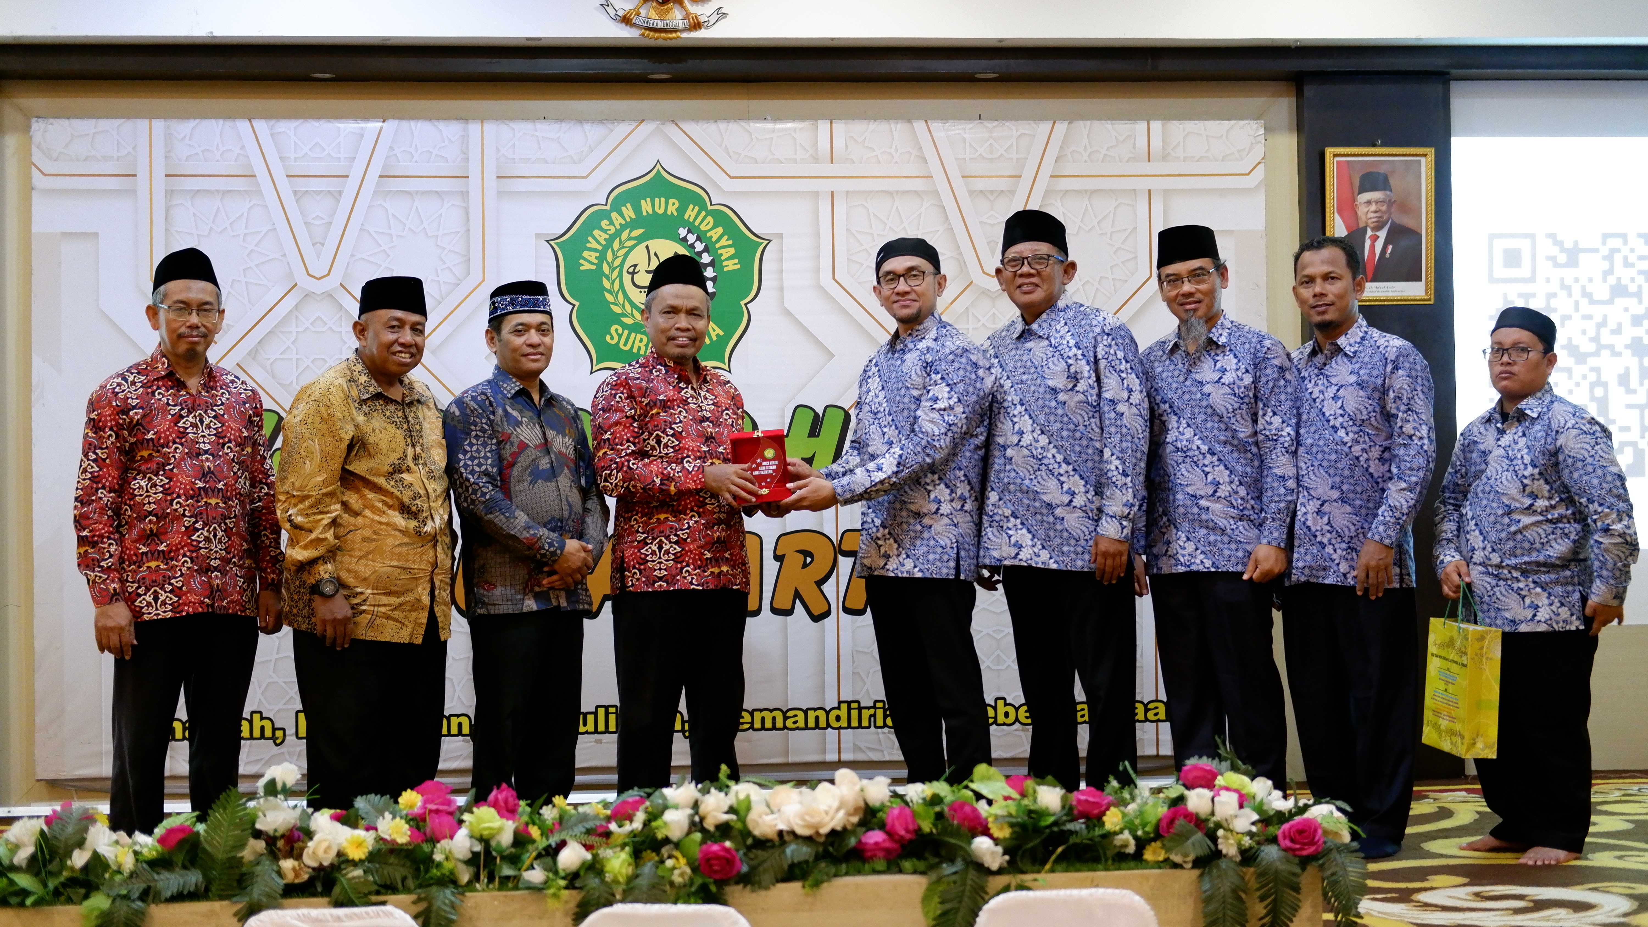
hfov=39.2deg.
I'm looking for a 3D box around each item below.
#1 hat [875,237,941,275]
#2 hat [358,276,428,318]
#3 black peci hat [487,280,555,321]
[{"bbox_3d":[0.231,-0.567,6.350,0.170,0.085,0.195,-1,-9,8],"label":"hat"},{"bbox_3d":[-1.127,-0.436,6.050,0.180,0.100,0.215,0,-4,-34],"label":"hat"},{"bbox_3d":[-0.845,-0.452,6.450,0.168,0.090,0.195,0,-7,-32],"label":"black peci hat"}]

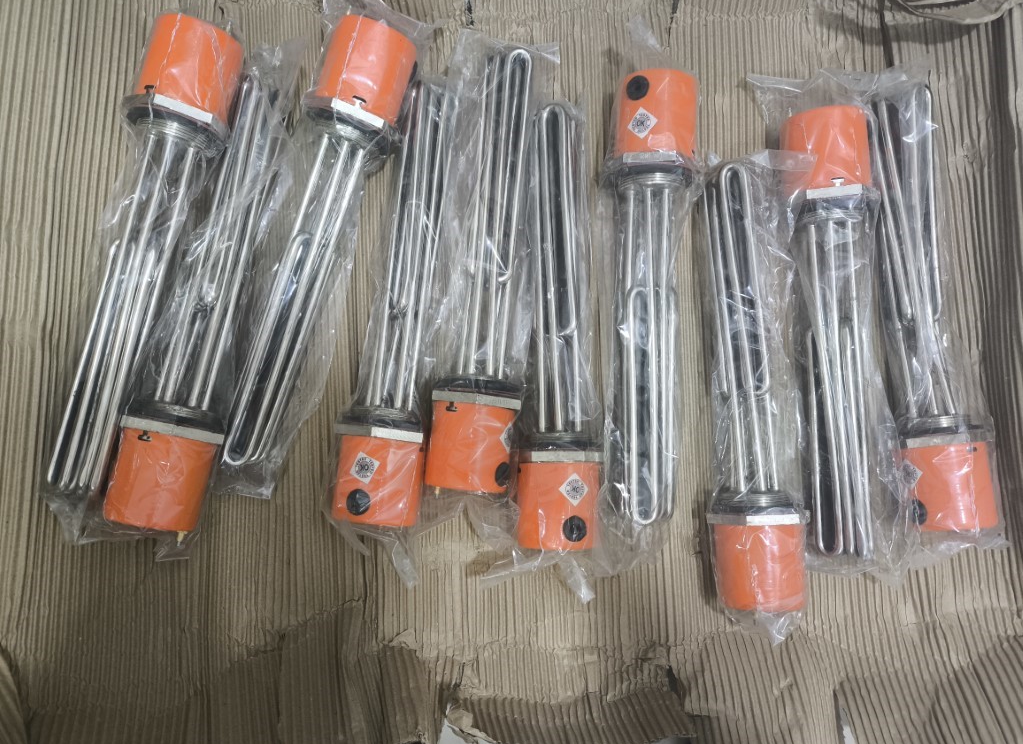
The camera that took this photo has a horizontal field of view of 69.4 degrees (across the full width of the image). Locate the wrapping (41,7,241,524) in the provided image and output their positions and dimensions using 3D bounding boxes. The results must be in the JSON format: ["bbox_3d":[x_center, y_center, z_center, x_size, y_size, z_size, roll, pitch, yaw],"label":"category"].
[{"bbox_3d":[-0.323,-0.076,0.628,0.108,0.079,0.447,16,86,1],"label":"wrapping"}]

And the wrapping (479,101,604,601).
[{"bbox_3d":[0.031,-0.021,0.674,0.113,0.079,0.465,0,86,0],"label":"wrapping"}]

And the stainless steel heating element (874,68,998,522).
[{"bbox_3d":[0.389,-0.056,0.677,0.118,0.079,0.456,-2,86,-1],"label":"stainless steel heating element"}]

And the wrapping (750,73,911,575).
[{"bbox_3d":[0.312,-0.048,0.677,0.135,0.079,0.476,-3,86,-1],"label":"wrapping"}]

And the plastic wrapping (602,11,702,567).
[{"bbox_3d":[0.125,-0.075,0.672,0.093,0.079,0.506,1,86,0],"label":"plastic wrapping"}]

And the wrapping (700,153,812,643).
[{"bbox_3d":[0.224,0.022,0.671,0.119,0.079,0.454,-1,86,0],"label":"wrapping"}]

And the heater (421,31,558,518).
[{"bbox_3d":[-0.018,-0.091,0.669,0.091,0.079,0.449,5,86,0],"label":"heater"}]

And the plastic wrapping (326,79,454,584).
[{"bbox_3d":[-0.102,-0.041,0.669,0.092,0.079,0.468,7,86,0],"label":"plastic wrapping"}]

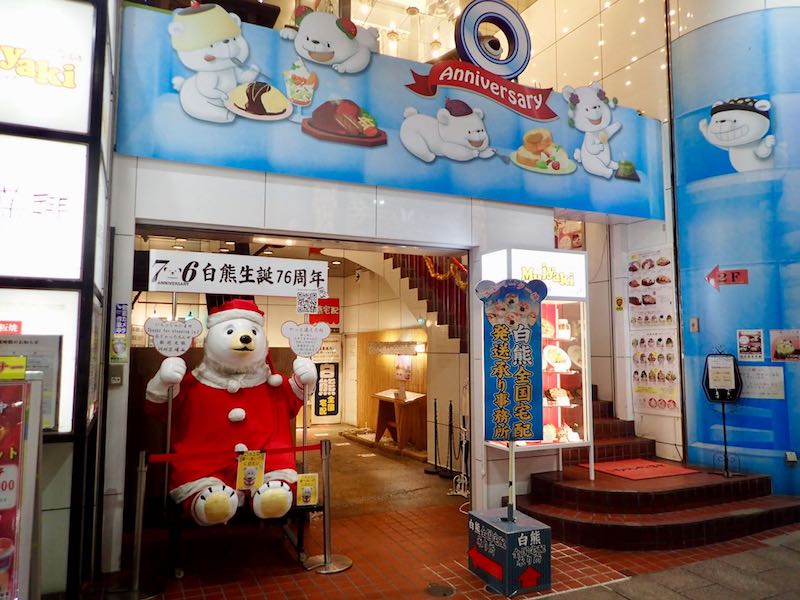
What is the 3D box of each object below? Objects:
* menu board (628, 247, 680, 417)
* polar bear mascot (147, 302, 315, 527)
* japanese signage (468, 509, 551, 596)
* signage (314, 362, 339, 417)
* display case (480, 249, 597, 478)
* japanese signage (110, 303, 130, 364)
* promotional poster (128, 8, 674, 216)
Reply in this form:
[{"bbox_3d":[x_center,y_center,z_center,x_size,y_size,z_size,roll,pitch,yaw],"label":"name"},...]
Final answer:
[{"bbox_3d":[2.896,0.363,6.608,0.030,1.903,0.624,3,-6,-28],"label":"menu board"},{"bbox_3d":[-1.270,0.779,4.431,1.255,1.599,0.857,2,-6,-23],"label":"polar bear mascot"},{"bbox_3d":[0.730,1.694,3.923,0.324,0.393,0.496,2,-6,-23],"label":"japanese signage"},{"bbox_3d":[-1.556,1.905,12.231,0.514,1.101,0.040,2,-6,-23],"label":"signage"},{"bbox_3d":[1.309,0.638,5.480,0.889,2.160,0.444,2,-6,-23],"label":"display case"},{"bbox_3d":[-2.018,0.242,4.174,0.130,0.444,0.020,2,-6,-23],"label":"japanese signage"},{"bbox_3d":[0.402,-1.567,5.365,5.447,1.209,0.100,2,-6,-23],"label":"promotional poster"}]

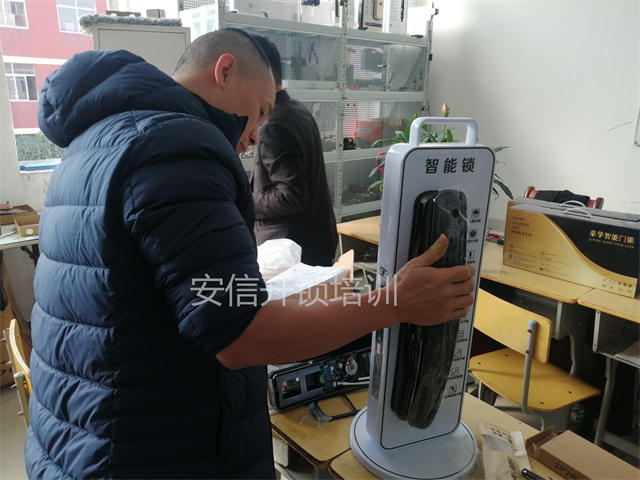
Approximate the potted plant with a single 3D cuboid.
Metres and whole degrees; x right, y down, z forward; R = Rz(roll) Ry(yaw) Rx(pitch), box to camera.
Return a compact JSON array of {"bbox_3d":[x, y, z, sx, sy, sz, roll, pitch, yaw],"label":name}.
[{"bbox_3d":[0.566,-0.300,2.241,0.550,0.640,0.550,-12,20,-41],"label":"potted plant"}]

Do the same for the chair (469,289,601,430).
[{"bbox_3d":[0.729,0.546,1.748,0.440,0.780,0.400,-9,18,-33],"label":"chair"}]

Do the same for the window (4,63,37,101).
[{"bbox_3d":[-15.626,-8.150,24.725,1.850,1.850,0.120,-12,20,-41],"label":"window"}]

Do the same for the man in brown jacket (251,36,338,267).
[{"bbox_3d":[-0.165,-0.156,2.479,0.400,1.700,0.500,9,17,25],"label":"man in brown jacket"}]

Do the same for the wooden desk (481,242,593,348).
[{"bbox_3d":[0.815,0.464,2.097,0.460,0.750,0.620,-12,20,-41],"label":"wooden desk"}]

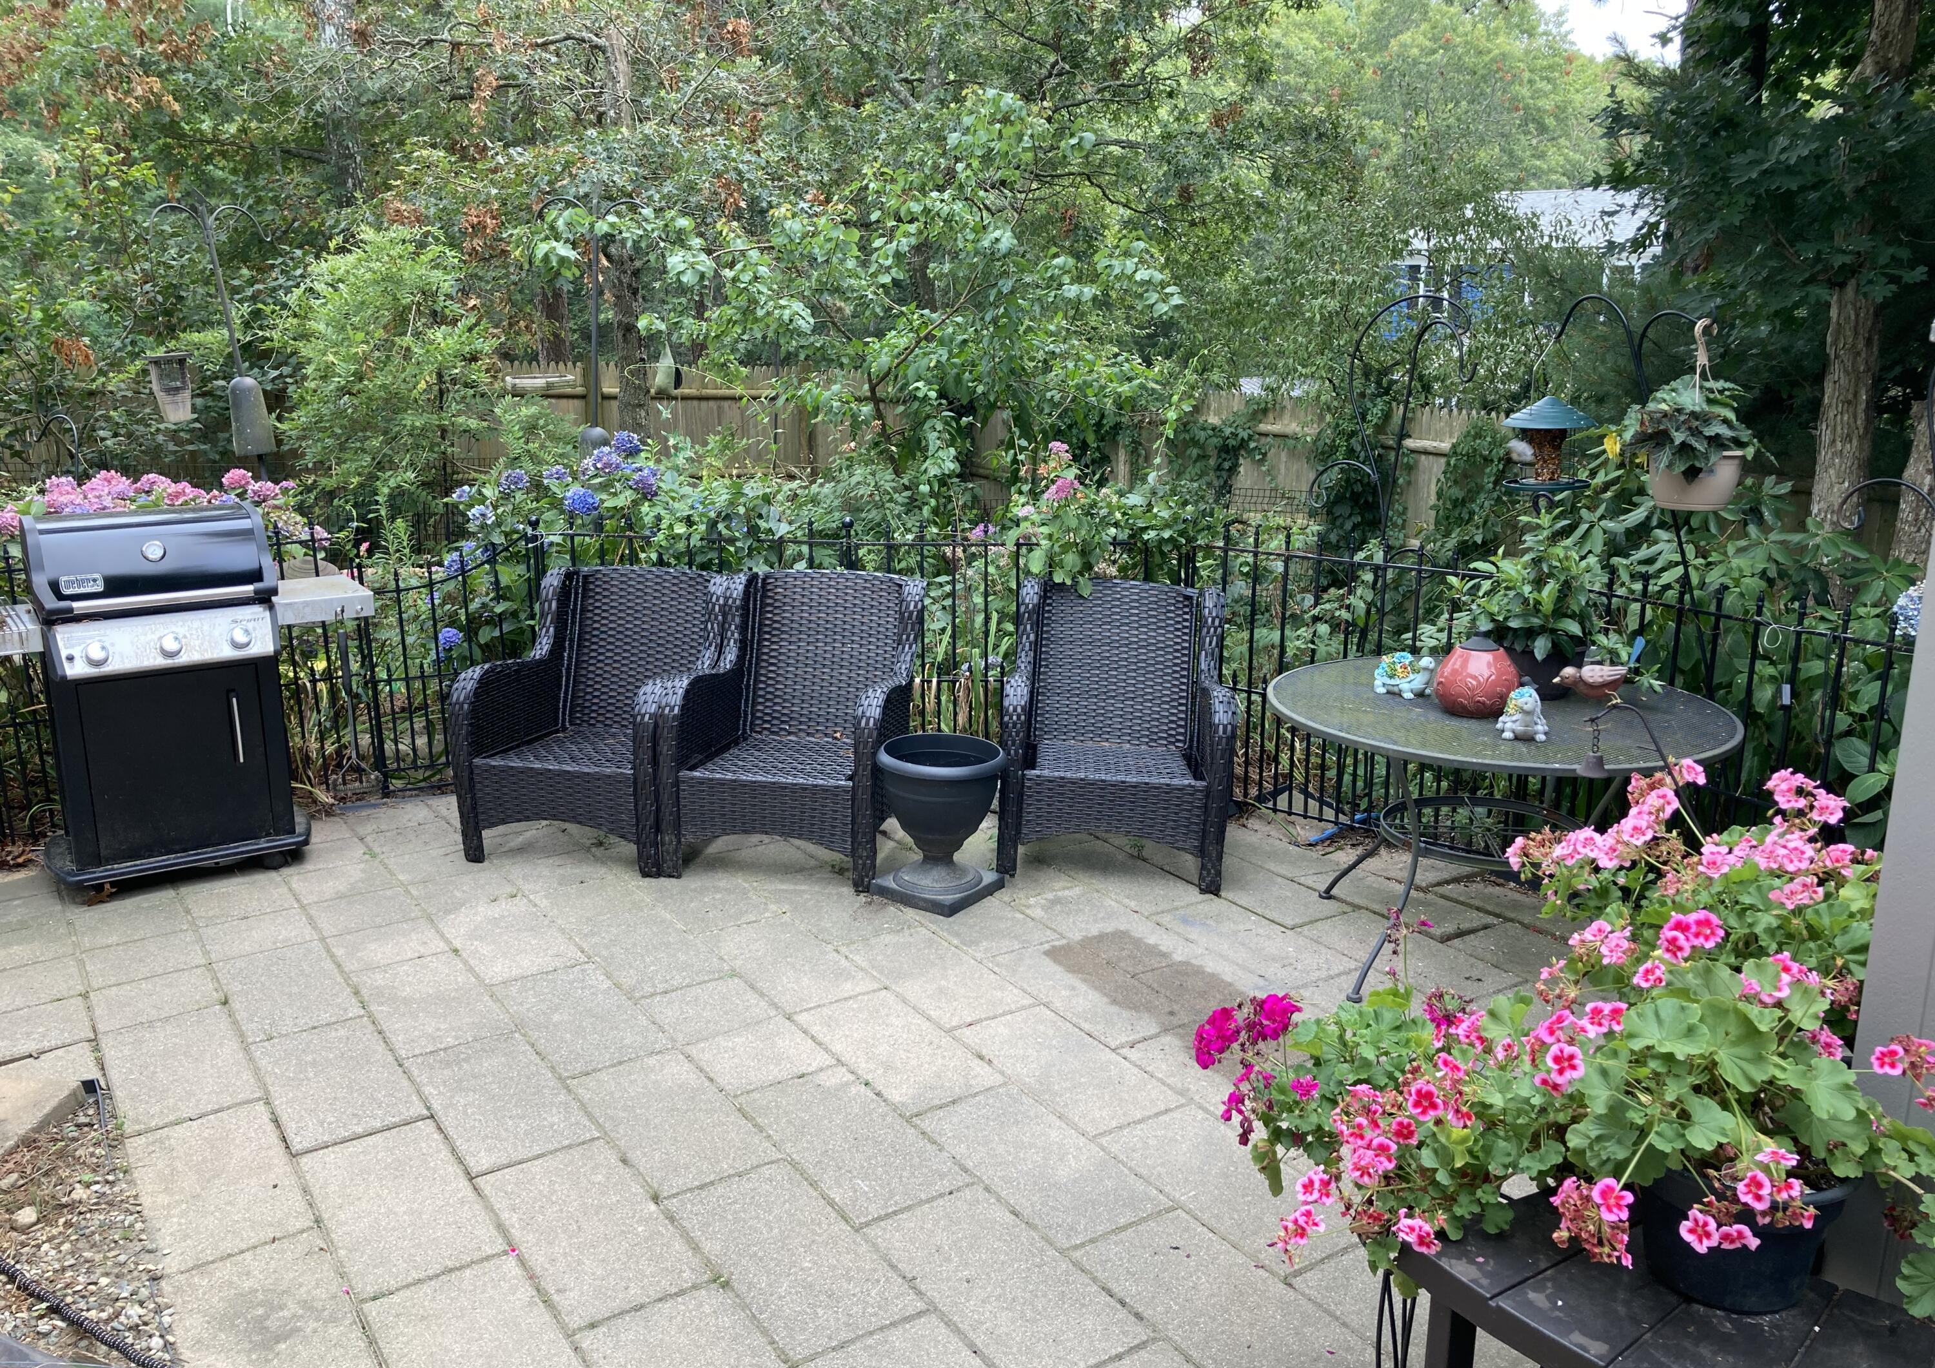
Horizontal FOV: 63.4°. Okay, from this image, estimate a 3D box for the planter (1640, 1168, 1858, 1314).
[{"bbox_3d":[1.119,0.766,2.274,0.288,0.200,0.288,8,17,28],"label":"planter"}]

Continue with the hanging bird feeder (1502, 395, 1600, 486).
[{"bbox_3d":[1.757,-0.727,4.720,0.275,0.275,0.275,6,16,20],"label":"hanging bird feeder"}]

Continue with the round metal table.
[{"bbox_3d":[1.478,0.417,4.461,1.220,0.750,1.220,5,16,19],"label":"round metal table"}]

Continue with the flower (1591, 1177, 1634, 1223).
[{"bbox_3d":[0.877,0.702,2.130,0.058,0.060,0.040,7,16,24],"label":"flower"}]

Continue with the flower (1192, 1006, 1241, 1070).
[{"bbox_3d":[0.386,0.547,2.420,0.072,0.083,0.068,3,15,10],"label":"flower"}]

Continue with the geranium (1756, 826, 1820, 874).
[{"bbox_3d":[1.450,0.296,2.770,0.114,0.086,0.090,8,17,28],"label":"geranium"}]

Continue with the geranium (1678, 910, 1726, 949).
[{"bbox_3d":[1.083,0.362,2.310,0.071,0.058,0.050,7,16,26],"label":"geranium"}]

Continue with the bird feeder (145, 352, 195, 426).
[{"bbox_3d":[-3.461,-1.284,6.800,0.190,0.310,0.130,-11,19,-38],"label":"bird feeder"}]

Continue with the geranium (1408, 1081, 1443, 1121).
[{"bbox_3d":[0.667,0.607,2.280,0.053,0.049,0.040,5,15,17],"label":"geranium"}]

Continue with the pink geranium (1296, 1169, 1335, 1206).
[{"bbox_3d":[0.521,0.753,2.340,0.056,0.047,0.045,4,15,14],"label":"pink geranium"}]

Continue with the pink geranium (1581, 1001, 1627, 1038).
[{"bbox_3d":[0.931,0.491,2.290,0.068,0.056,0.045,6,16,23],"label":"pink geranium"}]

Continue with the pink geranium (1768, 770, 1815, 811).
[{"bbox_3d":[1.475,0.191,2.800,0.086,0.076,0.075,8,17,28],"label":"pink geranium"}]

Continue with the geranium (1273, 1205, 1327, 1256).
[{"bbox_3d":[0.514,0.845,2.420,0.086,0.080,0.070,3,15,13],"label":"geranium"}]

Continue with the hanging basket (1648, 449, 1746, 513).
[{"bbox_3d":[2.099,-0.582,4.500,0.272,0.170,0.272,7,16,24],"label":"hanging basket"}]

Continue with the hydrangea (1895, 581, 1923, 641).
[{"bbox_3d":[2.562,-0.195,4.200,0.165,0.158,0.165,9,17,31],"label":"hydrangea"}]

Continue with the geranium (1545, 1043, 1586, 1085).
[{"bbox_3d":[0.847,0.540,2.220,0.058,0.061,0.040,6,16,22],"label":"geranium"}]

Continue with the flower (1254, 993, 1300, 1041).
[{"bbox_3d":[0.482,0.520,2.440,0.069,0.063,0.062,3,15,12],"label":"flower"}]

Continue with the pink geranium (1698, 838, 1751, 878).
[{"bbox_3d":[1.313,0.303,2.720,0.088,0.055,0.062,8,16,26],"label":"pink geranium"}]

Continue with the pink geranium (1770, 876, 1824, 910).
[{"bbox_3d":[1.460,0.368,2.750,0.090,0.048,0.065,9,17,29],"label":"pink geranium"}]

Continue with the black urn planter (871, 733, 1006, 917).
[{"bbox_3d":[-0.085,0.429,4.849,0.405,0.455,0.405,11,18,36],"label":"black urn planter"}]

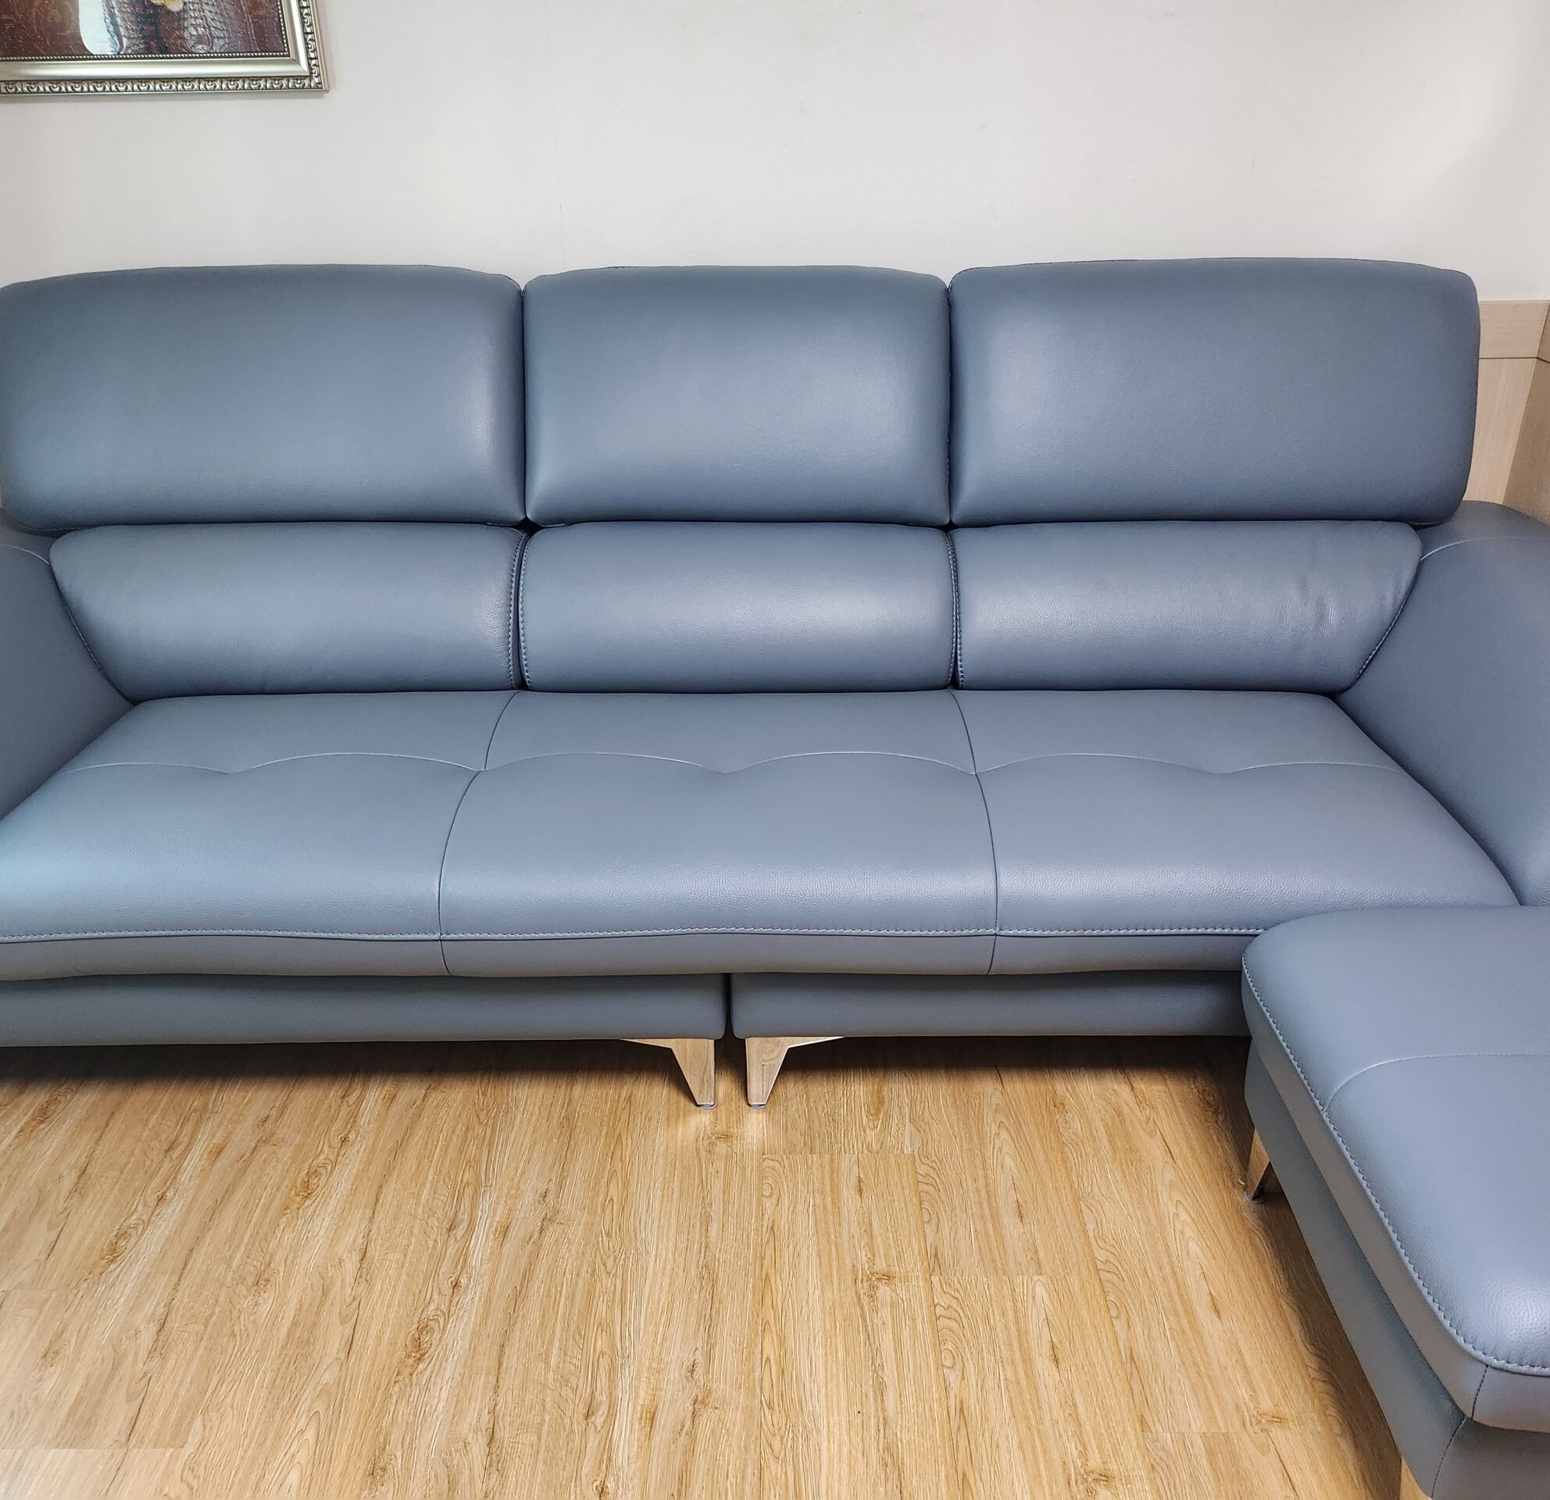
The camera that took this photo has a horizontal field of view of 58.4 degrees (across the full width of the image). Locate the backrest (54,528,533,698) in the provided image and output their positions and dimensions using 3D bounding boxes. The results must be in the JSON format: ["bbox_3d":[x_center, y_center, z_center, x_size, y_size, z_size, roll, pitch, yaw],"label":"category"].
[{"bbox_3d":[-0.800,-0.240,2.356,0.760,0.286,0.200,0,10,0],"label":"backrest"}]

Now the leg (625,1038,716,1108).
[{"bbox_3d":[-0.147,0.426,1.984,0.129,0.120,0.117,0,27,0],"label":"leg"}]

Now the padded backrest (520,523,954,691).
[{"bbox_3d":[-0.062,-0.246,2.358,0.715,0.286,0.200,0,10,0],"label":"padded backrest"}]

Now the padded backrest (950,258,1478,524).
[{"bbox_3d":[0.706,-0.580,2.290,0.846,0.402,0.170,0,10,0],"label":"padded backrest"}]

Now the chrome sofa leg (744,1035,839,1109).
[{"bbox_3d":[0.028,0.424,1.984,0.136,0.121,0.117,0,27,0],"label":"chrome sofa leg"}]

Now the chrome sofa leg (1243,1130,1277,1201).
[{"bbox_3d":[0.669,0.549,1.727,0.126,0.120,0.122,0,27,0],"label":"chrome sofa leg"}]

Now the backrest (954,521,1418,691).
[{"bbox_3d":[0.676,-0.252,2.360,0.760,0.286,0.200,0,10,0],"label":"backrest"}]

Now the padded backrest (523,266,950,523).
[{"bbox_3d":[-0.060,-0.573,2.288,0.686,0.402,0.170,0,10,0],"label":"padded backrest"}]

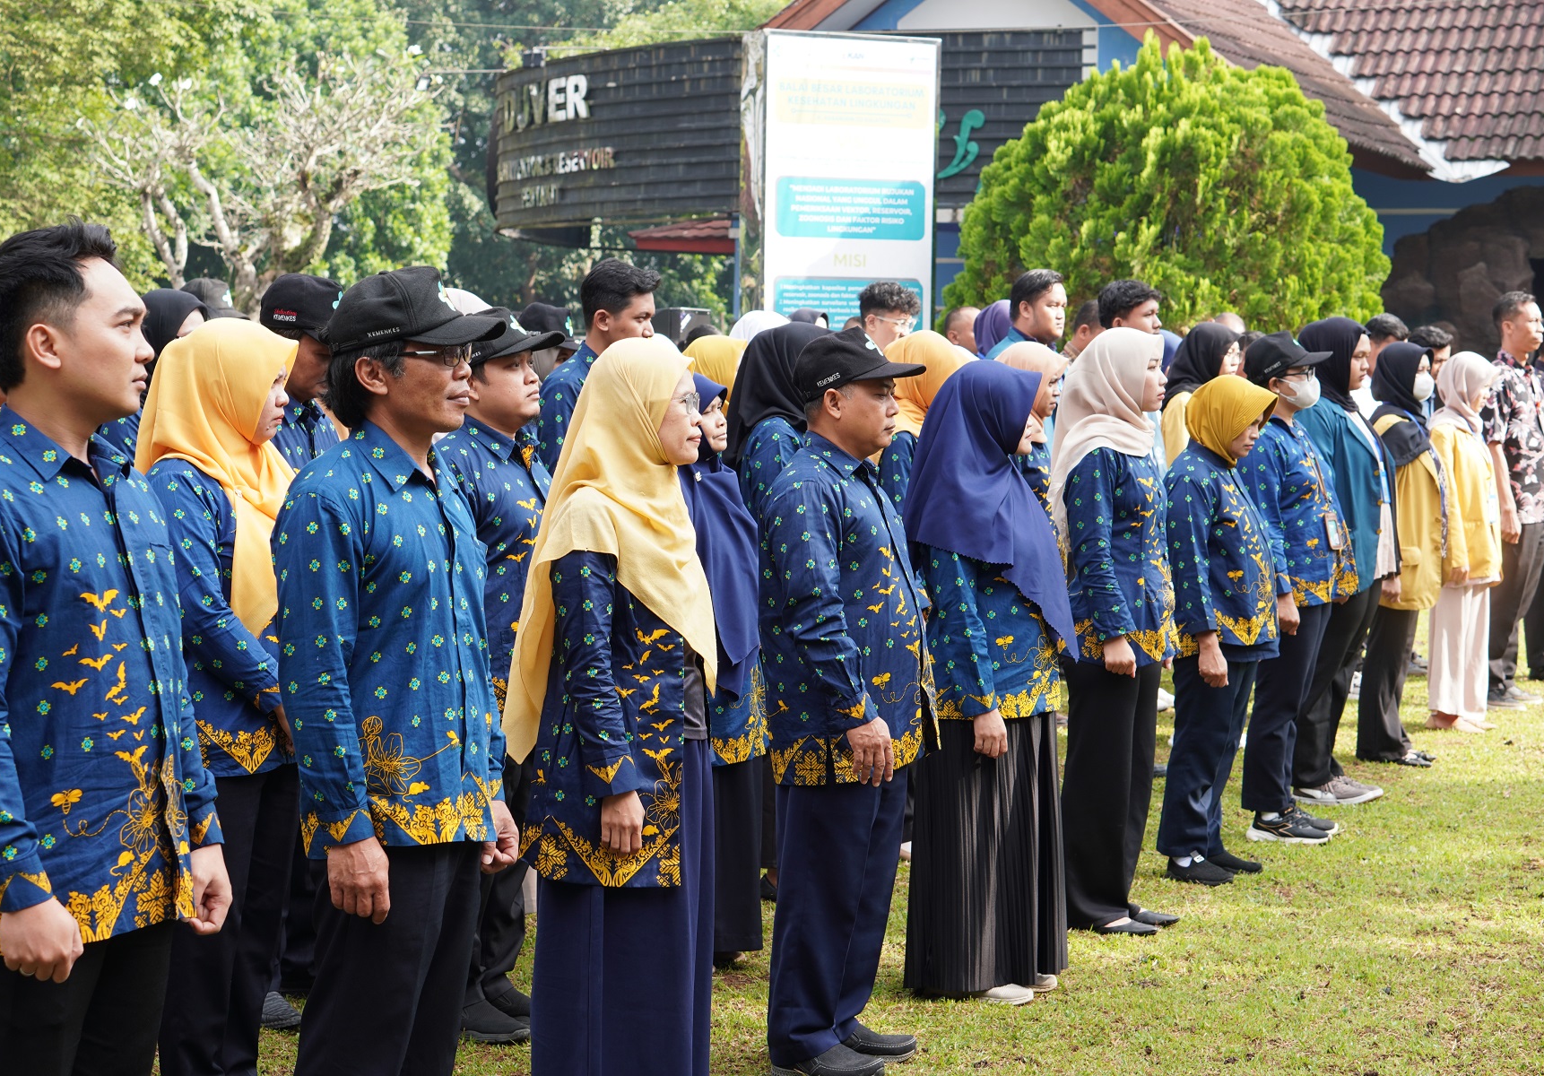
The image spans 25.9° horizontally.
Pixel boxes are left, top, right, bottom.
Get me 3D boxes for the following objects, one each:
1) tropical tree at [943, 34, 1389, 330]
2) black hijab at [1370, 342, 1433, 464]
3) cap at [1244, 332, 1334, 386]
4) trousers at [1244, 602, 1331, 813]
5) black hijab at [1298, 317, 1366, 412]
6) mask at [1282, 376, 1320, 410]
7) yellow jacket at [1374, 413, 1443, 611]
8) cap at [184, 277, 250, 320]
[{"bbox_3d":[2.622,-1.581,22.300,2.950,3.550,2.950,2,4,24],"label":"tropical tree"},{"bbox_3d":[2.346,-0.504,12.550,0.270,0.470,0.310,2,4,24],"label":"black hijab"},{"bbox_3d":[1.670,-0.580,10.850,0.275,0.155,0.180,2,4,20],"label":"cap"},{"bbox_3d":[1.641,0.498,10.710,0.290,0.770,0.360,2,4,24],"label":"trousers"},{"bbox_3d":[1.901,-0.587,11.430,0.240,0.330,0.210,2,4,27],"label":"black hijab"},{"bbox_3d":[1.681,-0.461,10.630,0.100,0.115,0.140,2,4,25],"label":"mask"},{"bbox_3d":[2.389,-0.102,12.650,0.280,0.750,0.430,2,4,18],"label":"yellow jacket"},{"bbox_3d":[-1.701,-0.719,10.200,0.260,0.140,0.180,2,4,27],"label":"cap"}]

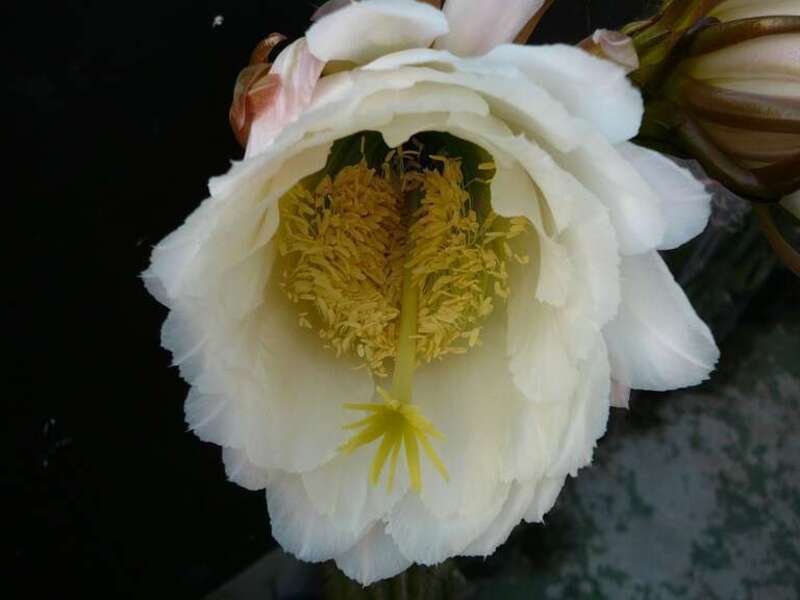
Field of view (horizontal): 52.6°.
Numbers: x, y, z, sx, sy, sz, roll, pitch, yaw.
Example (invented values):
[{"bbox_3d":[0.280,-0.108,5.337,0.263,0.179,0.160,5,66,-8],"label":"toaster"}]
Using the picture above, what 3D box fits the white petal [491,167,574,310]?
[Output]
[{"bbox_3d":[0.053,-0.026,0.326,0.033,0.053,0.021,-9,-2,31],"label":"white petal"}]

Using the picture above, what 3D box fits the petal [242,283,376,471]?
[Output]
[{"bbox_3d":[-0.039,0.033,0.344,0.059,0.084,0.026,0,-16,-22],"label":"petal"}]

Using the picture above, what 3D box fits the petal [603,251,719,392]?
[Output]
[{"bbox_3d":[0.110,0.009,0.340,0.044,0.053,0.021,-15,4,-5],"label":"petal"}]

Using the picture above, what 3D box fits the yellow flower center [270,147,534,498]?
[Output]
[{"bbox_3d":[0.001,0.005,0.262,0.076,0.103,0.058,0,12,0],"label":"yellow flower center"}]

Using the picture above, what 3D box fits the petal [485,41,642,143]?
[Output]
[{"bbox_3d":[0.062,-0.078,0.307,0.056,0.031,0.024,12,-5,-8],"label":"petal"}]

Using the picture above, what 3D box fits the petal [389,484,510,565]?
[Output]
[{"bbox_3d":[0.020,0.092,0.334,0.050,0.038,0.017,0,-17,3],"label":"petal"}]

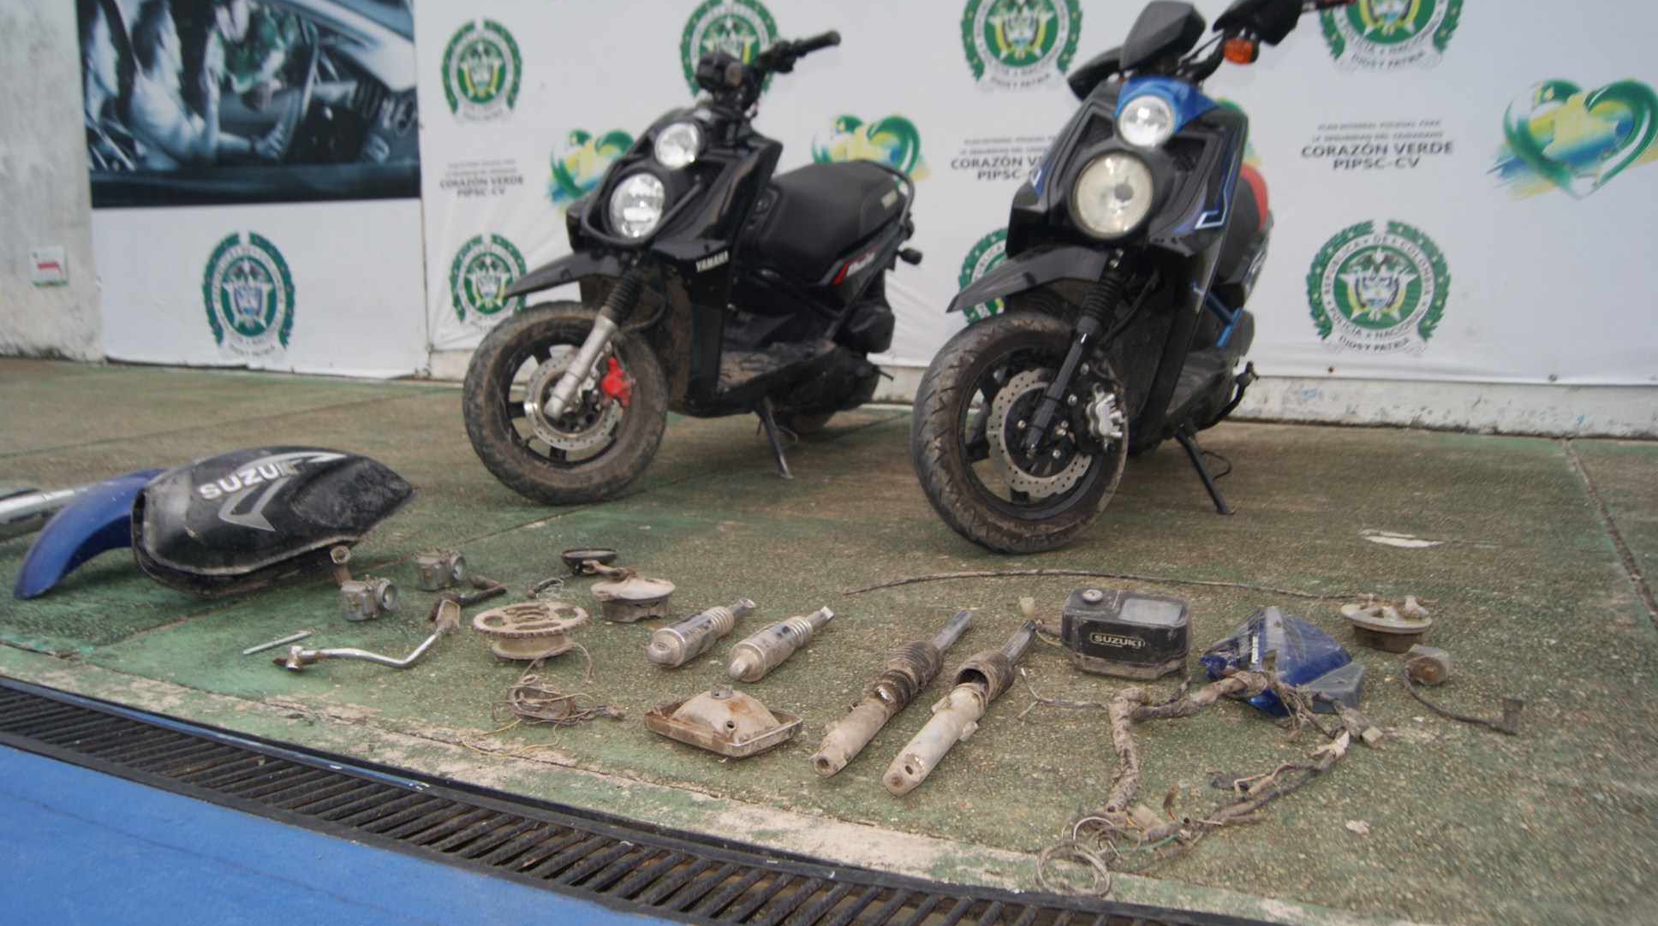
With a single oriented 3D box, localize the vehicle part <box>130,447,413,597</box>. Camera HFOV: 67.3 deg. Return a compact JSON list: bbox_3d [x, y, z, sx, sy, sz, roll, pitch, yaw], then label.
[{"bbox_3d":[-0.987,0.101,2.204,0.470,0.210,0.280,-8,12,-42],"label":"vehicle part"}]

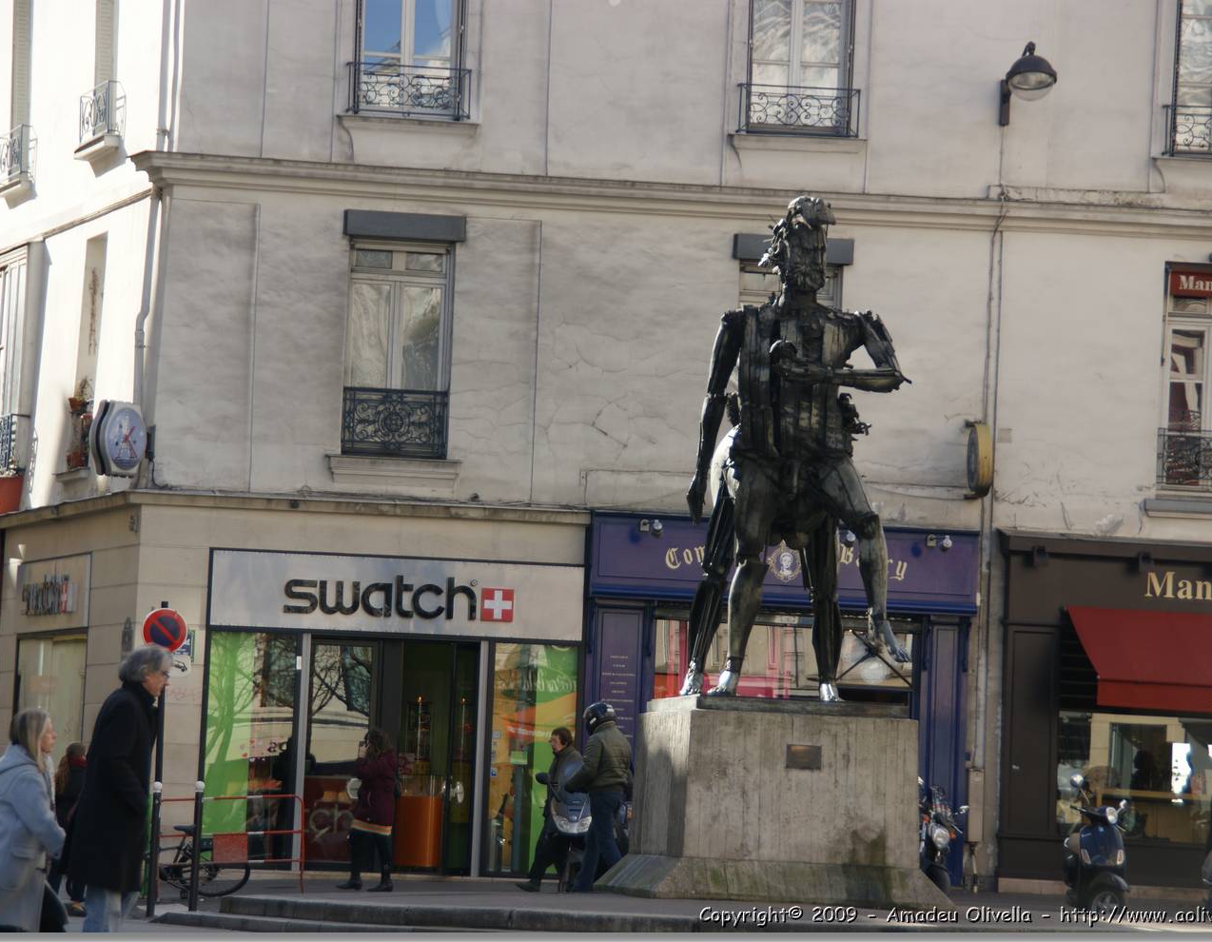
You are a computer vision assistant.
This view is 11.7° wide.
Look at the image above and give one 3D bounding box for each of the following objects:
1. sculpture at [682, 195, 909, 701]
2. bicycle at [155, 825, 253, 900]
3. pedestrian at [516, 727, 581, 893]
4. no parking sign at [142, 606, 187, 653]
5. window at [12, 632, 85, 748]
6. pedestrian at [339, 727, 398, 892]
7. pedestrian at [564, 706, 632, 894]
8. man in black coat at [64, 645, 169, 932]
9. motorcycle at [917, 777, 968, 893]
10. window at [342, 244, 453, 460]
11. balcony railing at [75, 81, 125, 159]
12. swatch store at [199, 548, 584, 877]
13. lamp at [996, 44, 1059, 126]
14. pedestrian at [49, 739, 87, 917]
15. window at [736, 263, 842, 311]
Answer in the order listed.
[{"bbox_3d":[1.713,-0.199,57.439,2.120,4.800,3.500,3,-4,-9],"label":"sculpture"},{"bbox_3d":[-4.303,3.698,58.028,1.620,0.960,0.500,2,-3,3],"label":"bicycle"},{"bbox_3d":[-0.558,3.365,58.747,0.680,1.650,0.500,4,-4,-20],"label":"pedestrian"},{"bbox_3d":[-4.392,1.592,58.900,0.450,0.450,0.050,3,-4,-5],"label":"no parking sign"},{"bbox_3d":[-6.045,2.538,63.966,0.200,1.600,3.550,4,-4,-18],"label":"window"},{"bbox_3d":[-2.456,3.447,60.252,0.560,1.660,0.500,2,-3,10],"label":"pedestrian"},{"bbox_3d":[-0.104,3.218,58.246,0.540,1.870,0.520,1,-4,25],"label":"pedestrian"},{"bbox_3d":[-2.563,1.801,30.943,0.600,1.780,0.550,3,-4,-3],"label":"man in black coat"},{"bbox_3d":[3.200,3.840,62.609,0.720,1.200,2.000,3,-3,-17],"label":"motorcycle"},{"bbox_3d":[-2.208,-1.255,62.380,1.150,2.280,0.220,3,-4,-9],"label":"window"},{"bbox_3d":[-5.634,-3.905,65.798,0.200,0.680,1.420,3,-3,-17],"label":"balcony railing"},{"bbox_3d":[-2.188,2.510,60.702,3.900,3.280,0.600,3,-4,-8],"label":"swatch store"},{"bbox_3d":[4.301,-4.003,60.915,0.520,0.700,1.700,3,-4,-8],"label":"lamp"},{"bbox_3d":[-5.094,3.396,56.146,0.600,1.660,0.480,4,-4,-21],"label":"pedestrian"},{"bbox_3d":[1.912,-1.060,63.026,1.140,2.280,0.220,3,-4,-9],"label":"window"}]

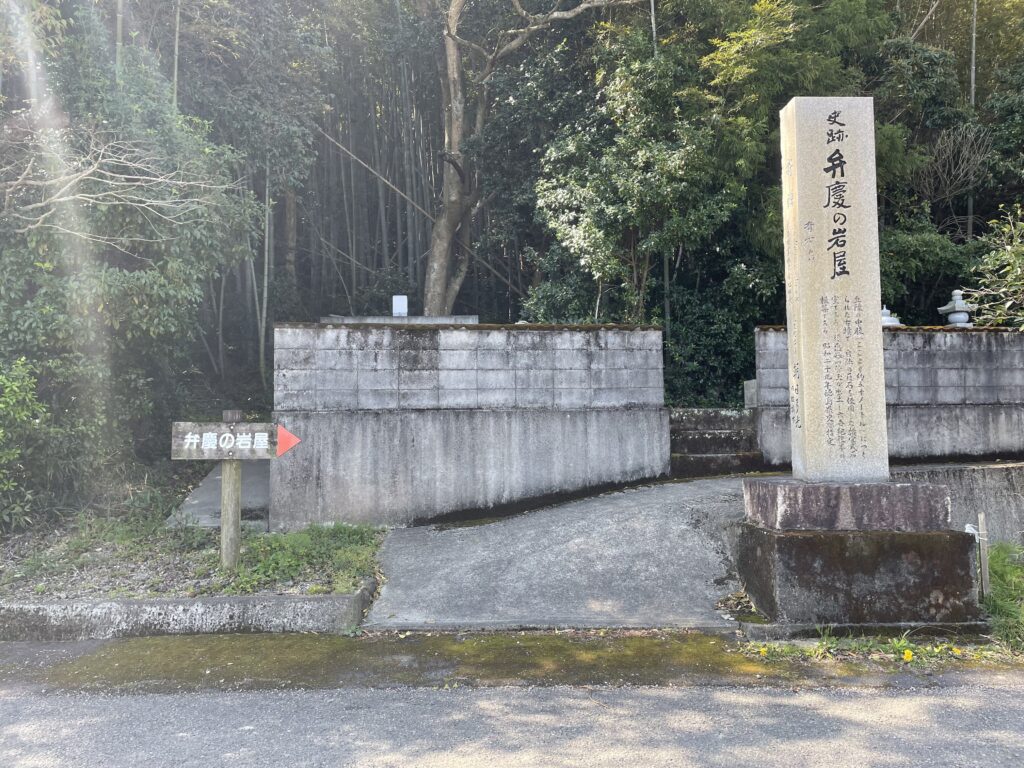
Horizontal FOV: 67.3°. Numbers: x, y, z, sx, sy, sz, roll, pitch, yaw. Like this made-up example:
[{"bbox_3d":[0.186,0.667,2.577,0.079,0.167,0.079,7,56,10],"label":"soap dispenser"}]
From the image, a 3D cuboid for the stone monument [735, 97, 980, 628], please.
[{"bbox_3d":[2.680,-0.267,6.312,1.490,4.140,1.020,-1,-3,0],"label":"stone monument"}]

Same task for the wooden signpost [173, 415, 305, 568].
[{"bbox_3d":[-2.331,0.893,6.540,1.090,1.335,0.180,0,-3,-2],"label":"wooden signpost"}]

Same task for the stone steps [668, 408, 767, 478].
[{"bbox_3d":[2.156,0.633,8.638,1.060,0.750,0.800,0,-3,-9],"label":"stone steps"}]

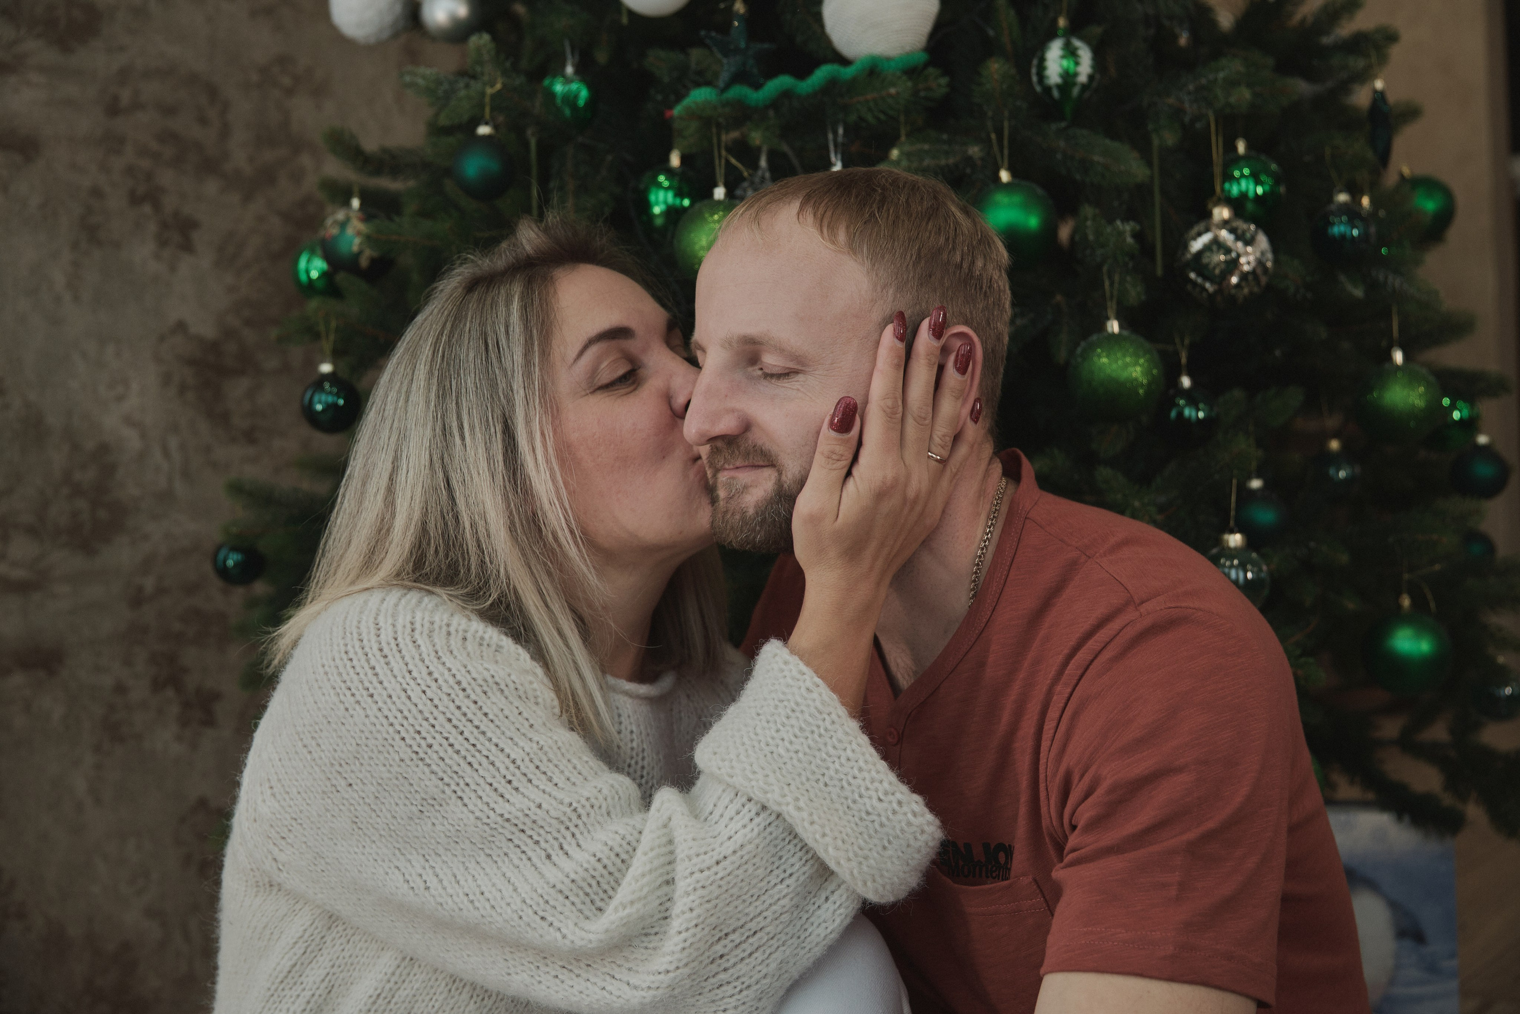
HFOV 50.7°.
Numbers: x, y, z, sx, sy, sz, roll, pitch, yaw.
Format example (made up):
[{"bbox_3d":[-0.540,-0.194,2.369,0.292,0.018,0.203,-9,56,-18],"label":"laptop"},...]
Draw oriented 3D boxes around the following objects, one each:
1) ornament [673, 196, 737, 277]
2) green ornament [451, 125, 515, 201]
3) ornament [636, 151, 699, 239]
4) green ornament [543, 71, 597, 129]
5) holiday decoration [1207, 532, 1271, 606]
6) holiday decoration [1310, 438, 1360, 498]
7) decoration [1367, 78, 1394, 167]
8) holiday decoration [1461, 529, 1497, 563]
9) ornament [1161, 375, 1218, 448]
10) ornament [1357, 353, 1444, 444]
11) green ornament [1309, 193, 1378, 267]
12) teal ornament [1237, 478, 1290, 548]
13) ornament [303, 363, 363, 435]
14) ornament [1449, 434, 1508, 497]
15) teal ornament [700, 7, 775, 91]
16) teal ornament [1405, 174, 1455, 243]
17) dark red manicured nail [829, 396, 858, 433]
[{"bbox_3d":[-0.037,-0.242,1.440,0.079,0.090,0.079,-1,-1,0],"label":"ornament"},{"bbox_3d":[-0.264,-0.328,1.530,0.059,0.071,0.059,-2,-1,0],"label":"green ornament"},{"bbox_3d":[-0.087,-0.291,1.500,0.061,0.081,0.061,-1,-1,0],"label":"ornament"},{"bbox_3d":[-0.205,-0.443,1.740,0.057,0.065,0.056,-1,-3,0],"label":"green ornament"},{"bbox_3d":[0.436,0.058,1.460,0.058,0.071,0.058,-2,-1,0],"label":"holiday decoration"},{"bbox_3d":[0.672,-0.044,1.870,0.056,0.070,0.056,-1,-3,0],"label":"holiday decoration"},{"bbox_3d":[0.682,-0.420,1.760,0.025,0.100,0.025,-3,-2,0],"label":"decoration"},{"bbox_3d":[0.852,0.049,1.920,0.059,0.070,0.059,-1,-1,0],"label":"holiday decoration"},{"bbox_3d":[0.408,-0.092,1.530,0.054,0.070,0.054,-2,-1,0],"label":"ornament"},{"bbox_3d":[0.591,-0.101,1.480,0.080,0.088,0.080,-1,-1,0],"label":"ornament"},{"bbox_3d":[0.555,-0.266,1.530,0.062,0.070,0.062,-2,-1,0],"label":"green ornament"},{"bbox_3d":[0.543,0.006,1.730,0.059,0.077,0.059,-1,-1,0],"label":"teal ornament"},{"bbox_3d":[-0.462,-0.116,1.730,0.062,0.074,0.062,-6,-2,0],"label":"ornament"},{"bbox_3d":[0.777,-0.043,1.730,0.063,0.070,0.063,-1,-3,0],"label":"ornament"},{"bbox_3d":[-0.021,-0.428,1.500,0.074,0.083,0.022,-1,-2,-20],"label":"teal ornament"},{"bbox_3d":[0.653,-0.294,1.580,0.064,0.072,0.064,-2,-1,0],"label":"teal ornament"},{"bbox_3d":[0.049,-0.053,0.930,0.015,0.022,0.006,12,-5,13],"label":"dark red manicured nail"}]

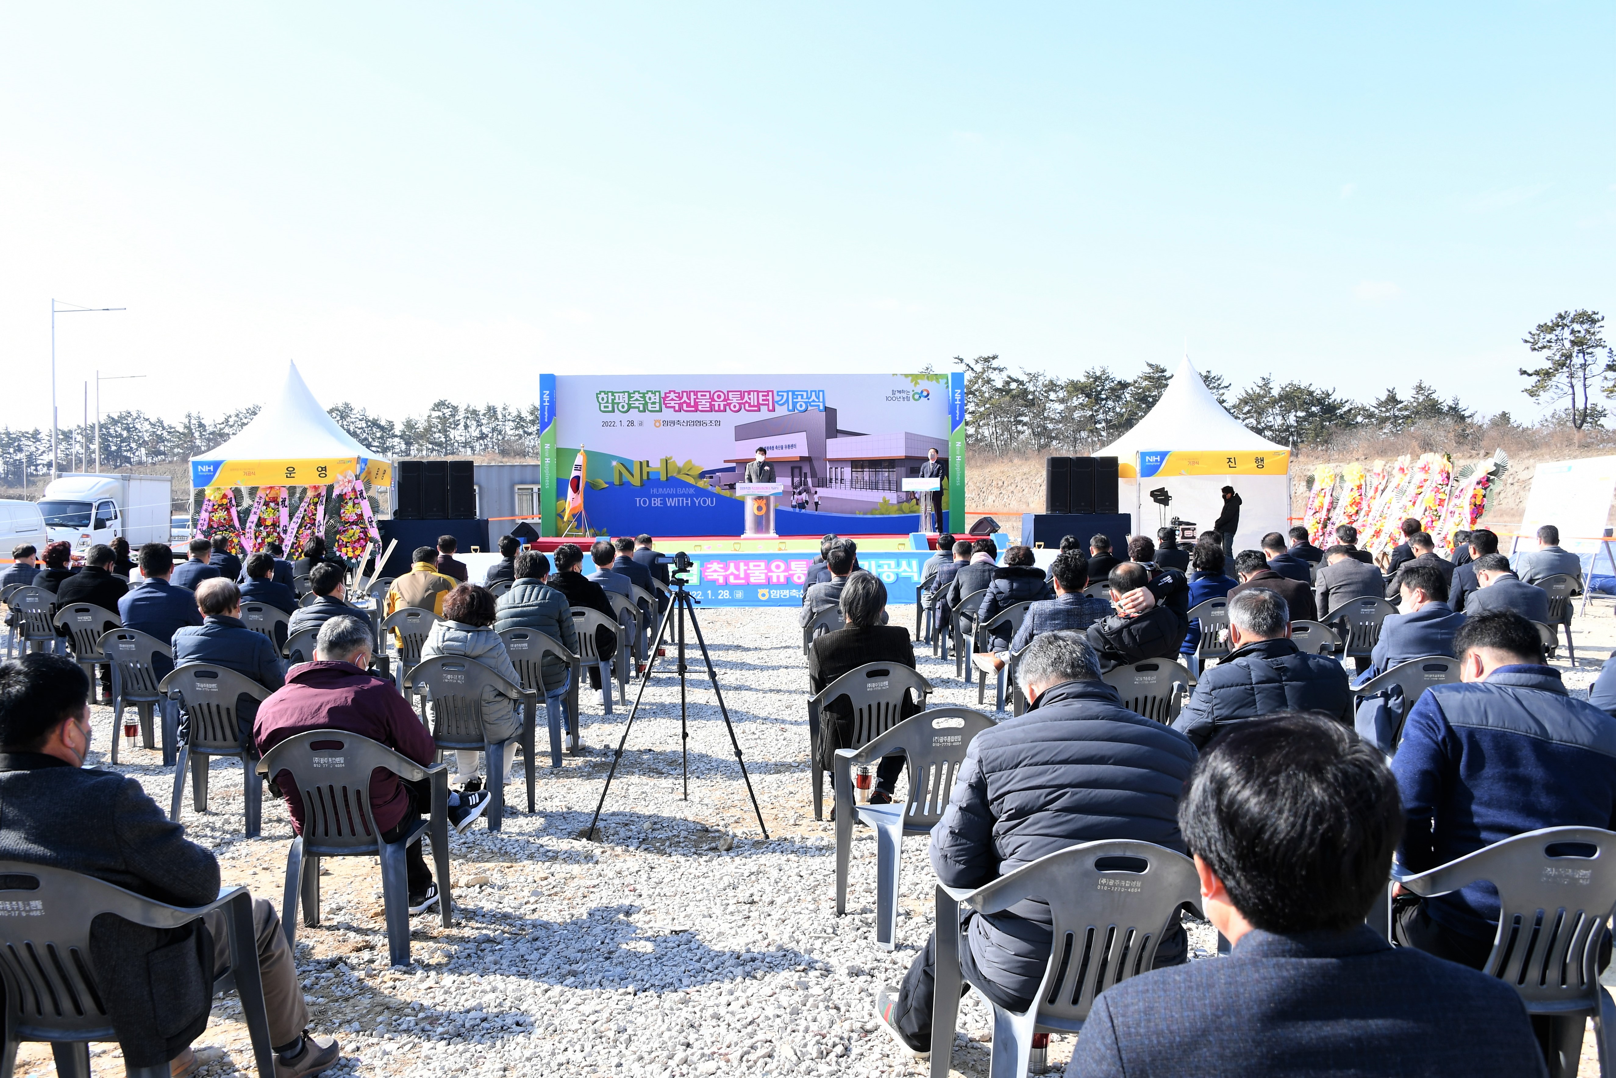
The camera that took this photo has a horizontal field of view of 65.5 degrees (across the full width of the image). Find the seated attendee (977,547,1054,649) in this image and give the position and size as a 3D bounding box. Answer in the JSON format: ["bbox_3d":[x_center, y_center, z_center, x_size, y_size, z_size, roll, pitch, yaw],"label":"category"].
[{"bbox_3d":[1.517,0.615,9.264,0.537,1.215,0.709,0,1,-2],"label":"seated attendee"}]

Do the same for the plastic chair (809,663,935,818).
[{"bbox_3d":[0.285,0.901,5.527,0.555,0.780,0.530,0,2,-3],"label":"plastic chair"}]

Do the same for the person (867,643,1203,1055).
[{"bbox_3d":[0.505,0.795,3.026,0.630,1.250,1.000,-1,2,-12],"label":"person"}]

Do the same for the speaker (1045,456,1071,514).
[{"bbox_3d":[4.901,-1.041,24.580,0.450,1.120,0.470,0,2,6],"label":"speaker"}]

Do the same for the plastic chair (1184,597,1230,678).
[{"bbox_3d":[2.872,0.807,9.118,0.560,0.790,0.560,0,1,2],"label":"plastic chair"}]

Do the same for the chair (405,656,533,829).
[{"bbox_3d":[-1.561,0.910,5.771,0.562,0.800,0.537,0,1,0],"label":"chair"}]

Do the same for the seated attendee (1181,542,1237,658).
[{"bbox_3d":[2.854,0.607,9.223,0.510,1.220,0.820,-1,2,-8],"label":"seated attendee"}]

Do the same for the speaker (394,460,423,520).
[{"bbox_3d":[-7.806,-0.950,24.700,0.480,1.140,0.500,-1,2,-14],"label":"speaker"}]

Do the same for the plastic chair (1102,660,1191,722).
[{"bbox_3d":[1.506,0.914,5.837,0.555,0.780,0.530,0,2,-2],"label":"plastic chair"}]

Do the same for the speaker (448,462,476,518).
[{"bbox_3d":[-6.796,-0.955,24.700,0.480,1.140,0.500,-1,2,-14],"label":"speaker"}]

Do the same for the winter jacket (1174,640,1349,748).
[{"bbox_3d":[1.475,0.626,4.253,0.600,0.620,0.460,-1,2,-4],"label":"winter jacket"}]

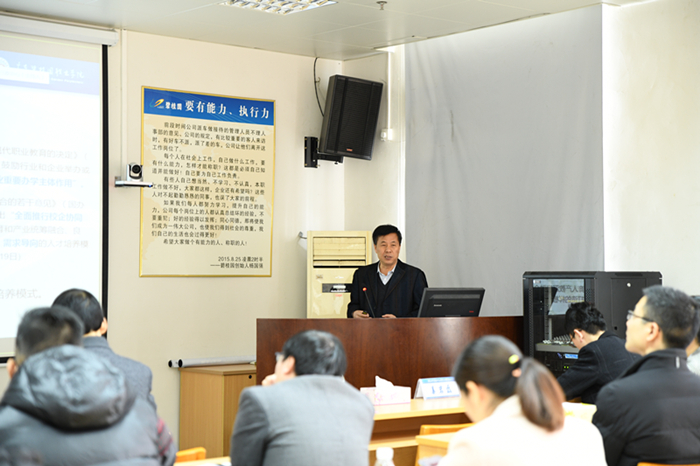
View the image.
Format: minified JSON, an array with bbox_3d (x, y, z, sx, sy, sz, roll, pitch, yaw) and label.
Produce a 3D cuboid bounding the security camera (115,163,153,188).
[{"bbox_3d":[-1.543,-0.411,9.717,0.240,0.172,0.145,2,-3,-36],"label":"security camera"}]

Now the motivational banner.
[{"bbox_3d":[-1.046,-0.360,10.258,1.210,1.390,0.030,2,-3,-41],"label":"motivational banner"}]

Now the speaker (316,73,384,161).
[{"bbox_3d":[-0.033,-0.903,10.661,0.390,0.600,0.350,8,2,-23],"label":"speaker"}]

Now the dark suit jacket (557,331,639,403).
[{"bbox_3d":[1.342,0.812,7.200,0.460,0.600,0.480,-2,-3,44],"label":"dark suit jacket"}]

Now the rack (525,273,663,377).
[{"bbox_3d":[1.539,0.961,8.654,0.630,1.420,0.600,2,-3,-39],"label":"rack"}]

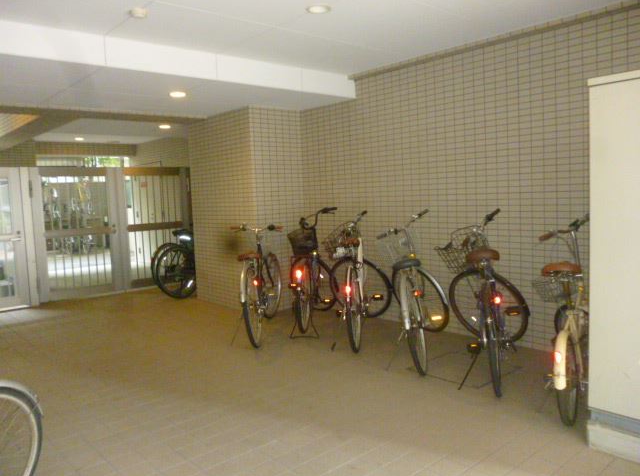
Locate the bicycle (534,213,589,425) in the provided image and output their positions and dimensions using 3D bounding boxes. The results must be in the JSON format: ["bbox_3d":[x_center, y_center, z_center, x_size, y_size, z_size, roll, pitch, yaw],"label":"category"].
[{"bbox_3d":[1.557,0.427,3.237,0.580,1.130,1.480,1,6,35],"label":"bicycle"}]

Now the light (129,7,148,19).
[{"bbox_3d":[-1.117,-1.388,3.187,0.110,0.040,0.110,-7,7,-42],"label":"light"}]

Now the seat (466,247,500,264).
[{"bbox_3d":[1.109,0.125,3.446,0.210,0.105,0.260,-4,5,19],"label":"seat"}]

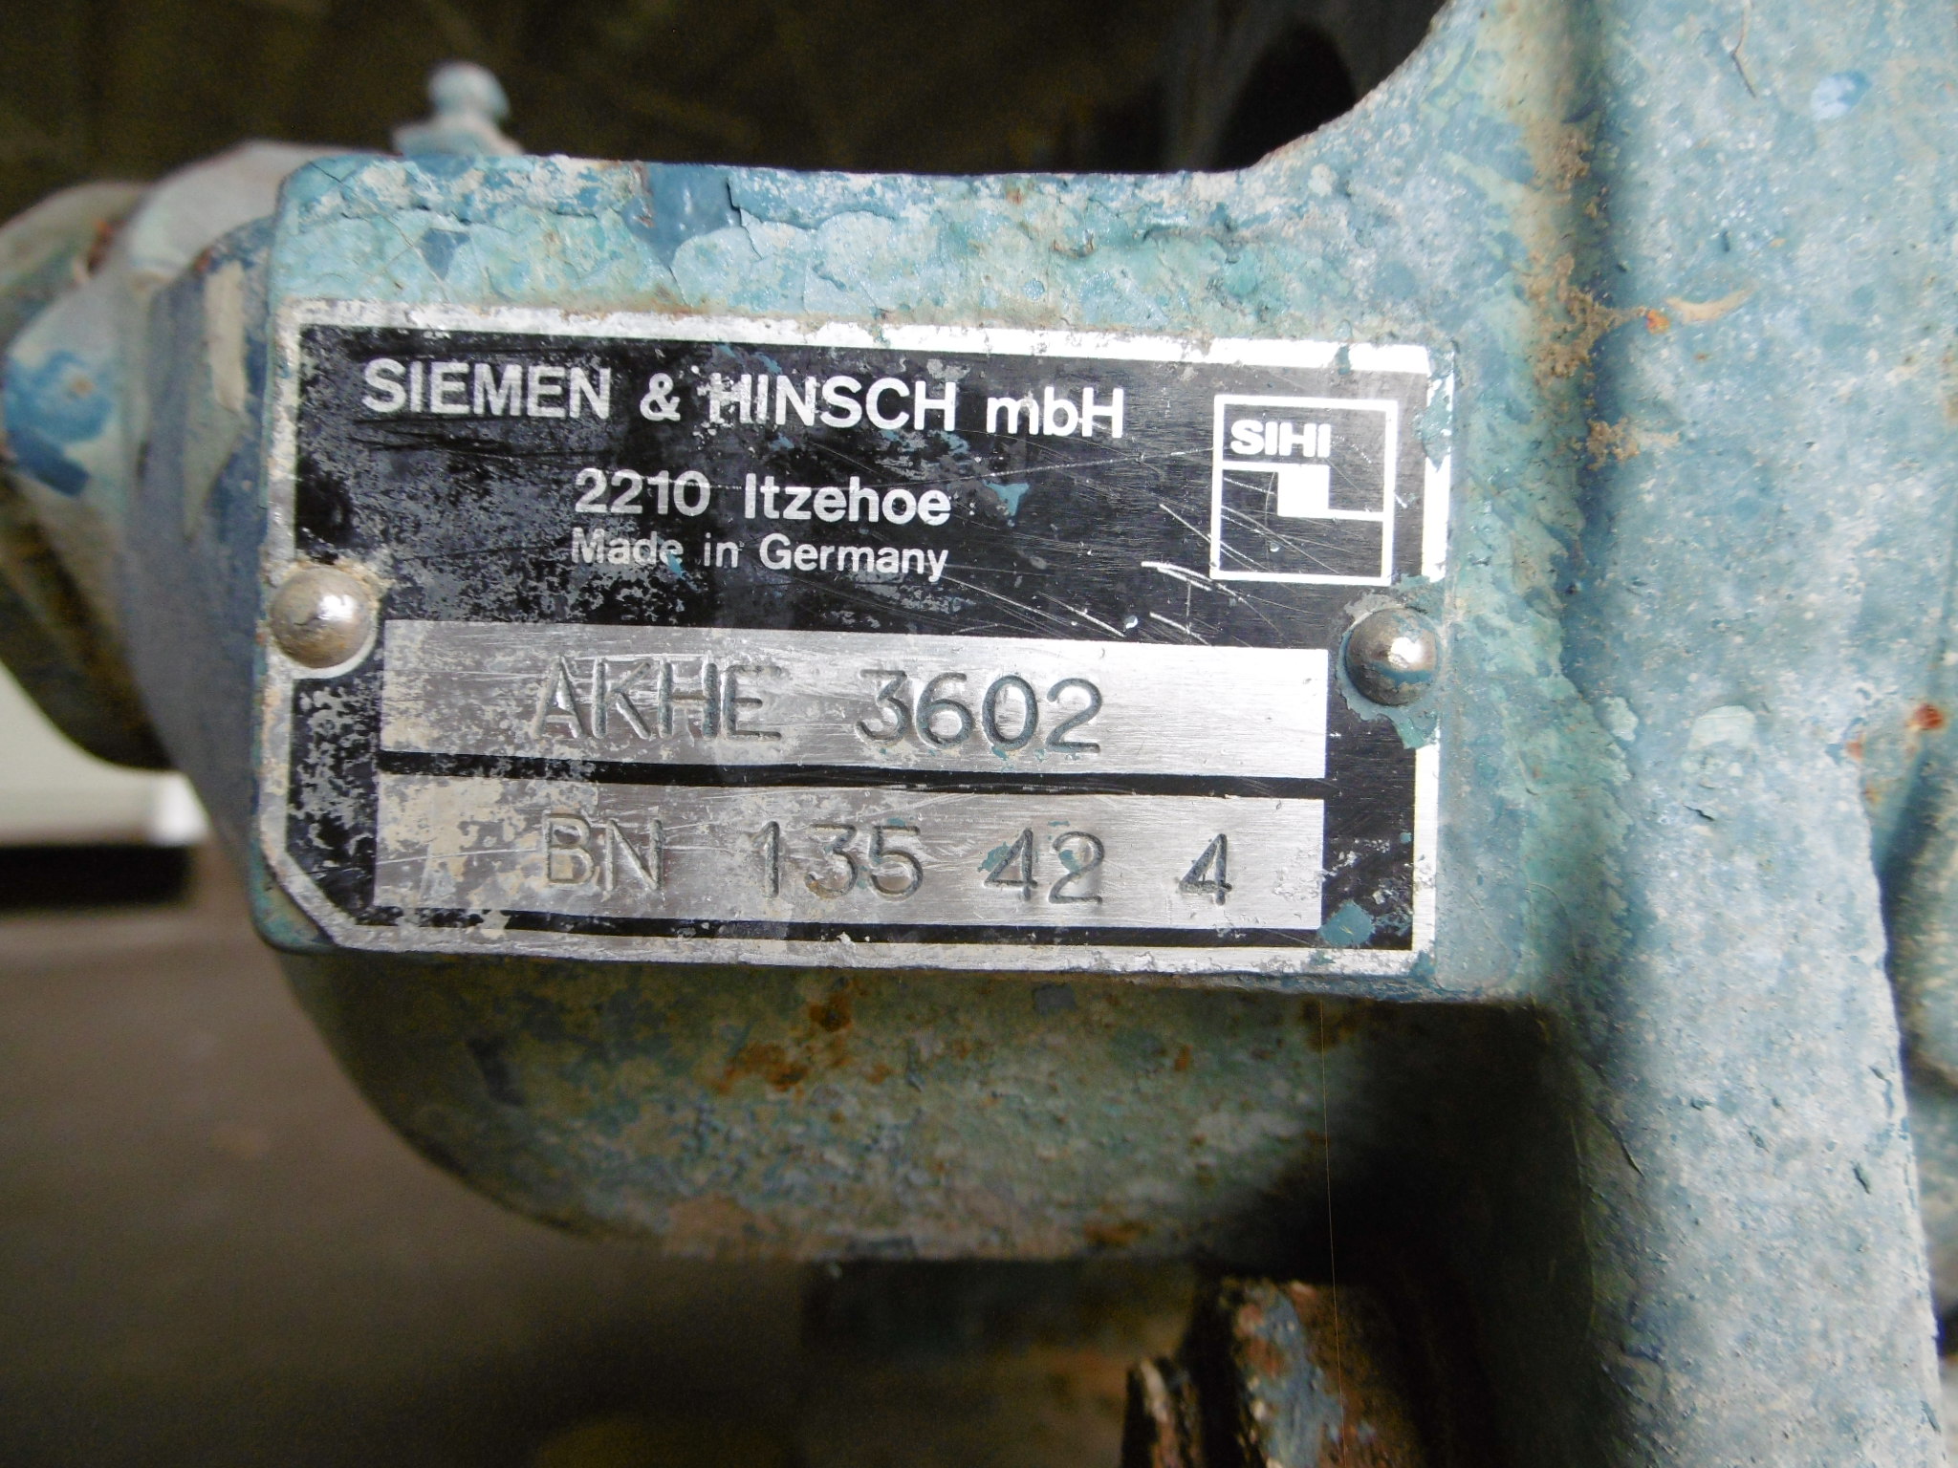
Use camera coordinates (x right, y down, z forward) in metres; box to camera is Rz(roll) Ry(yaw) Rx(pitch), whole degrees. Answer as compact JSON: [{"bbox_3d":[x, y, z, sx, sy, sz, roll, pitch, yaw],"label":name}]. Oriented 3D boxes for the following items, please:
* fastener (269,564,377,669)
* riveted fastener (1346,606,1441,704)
[{"bbox_3d":[-0.034,-0.006,0.071,0.005,0.005,0.002,2,0,-3],"label":"fastener"},{"bbox_3d":[0.022,-0.004,0.074,0.005,0.005,0.002,2,0,-3],"label":"riveted fastener"}]

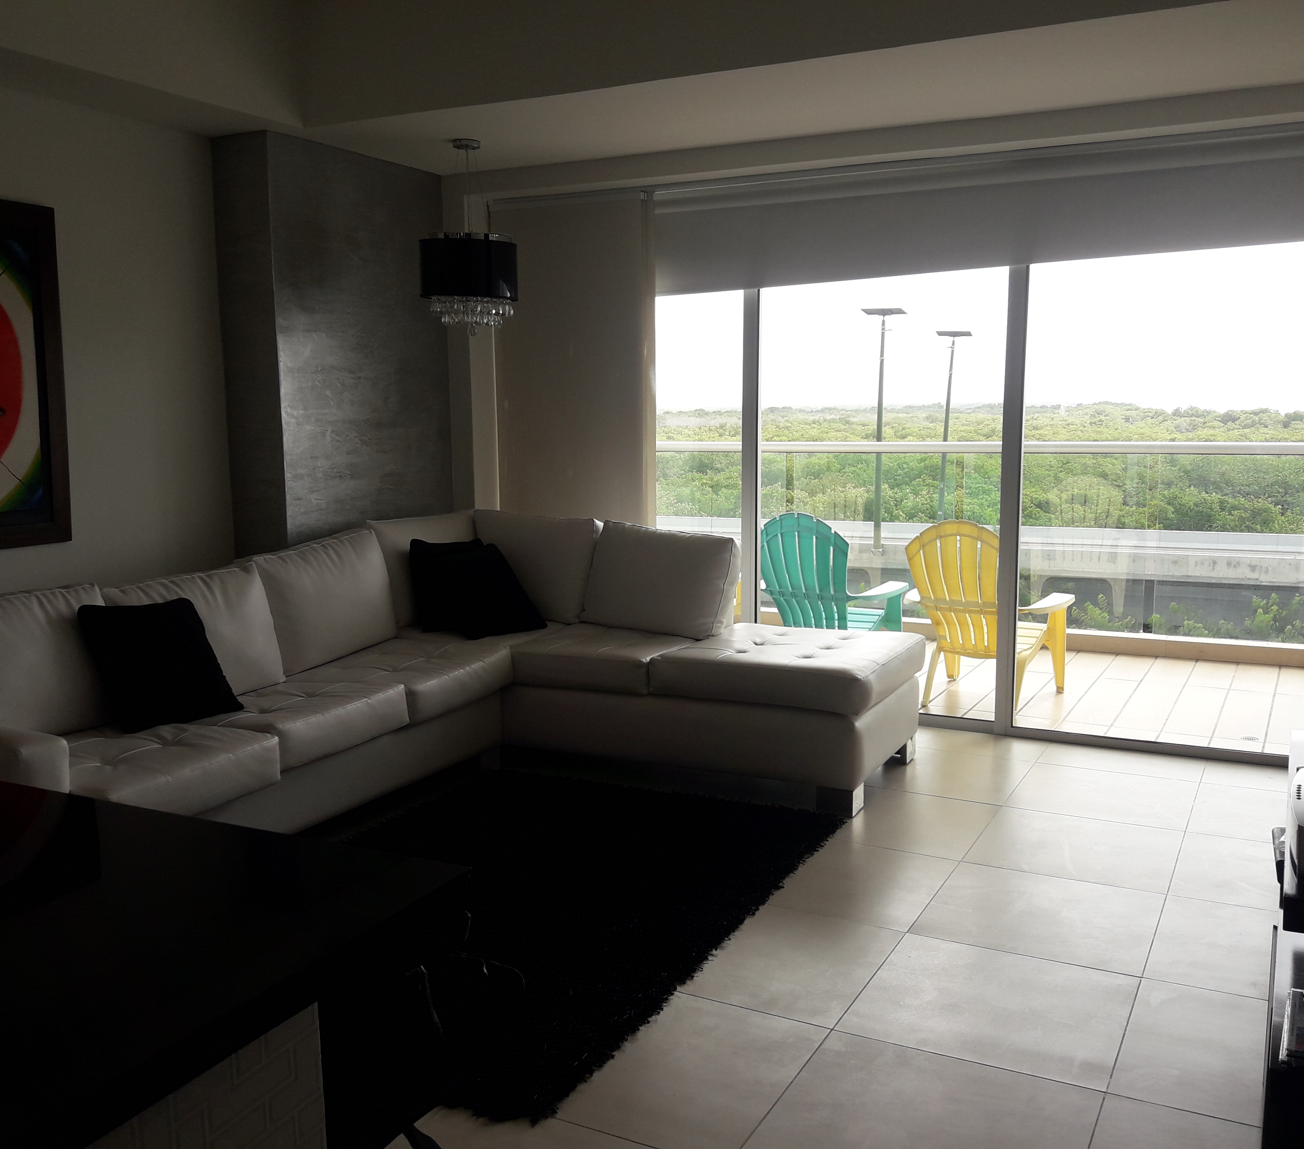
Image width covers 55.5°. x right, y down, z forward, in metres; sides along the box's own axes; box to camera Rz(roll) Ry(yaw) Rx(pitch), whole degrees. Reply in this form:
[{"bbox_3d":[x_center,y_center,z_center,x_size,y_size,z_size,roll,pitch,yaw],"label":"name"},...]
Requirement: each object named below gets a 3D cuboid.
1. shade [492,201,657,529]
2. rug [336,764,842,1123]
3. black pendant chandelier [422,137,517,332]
[{"bbox_3d":[-0.391,-0.668,6.092,0.910,2.320,0.110,4,9,28],"label":"shade"},{"bbox_3d":[-0.426,0.925,3.688,1.430,0.045,1.970,4,9,28],"label":"rug"},{"bbox_3d":[-0.771,-1.420,5.259,0.404,0.800,0.404,0,8,0],"label":"black pendant chandelier"}]

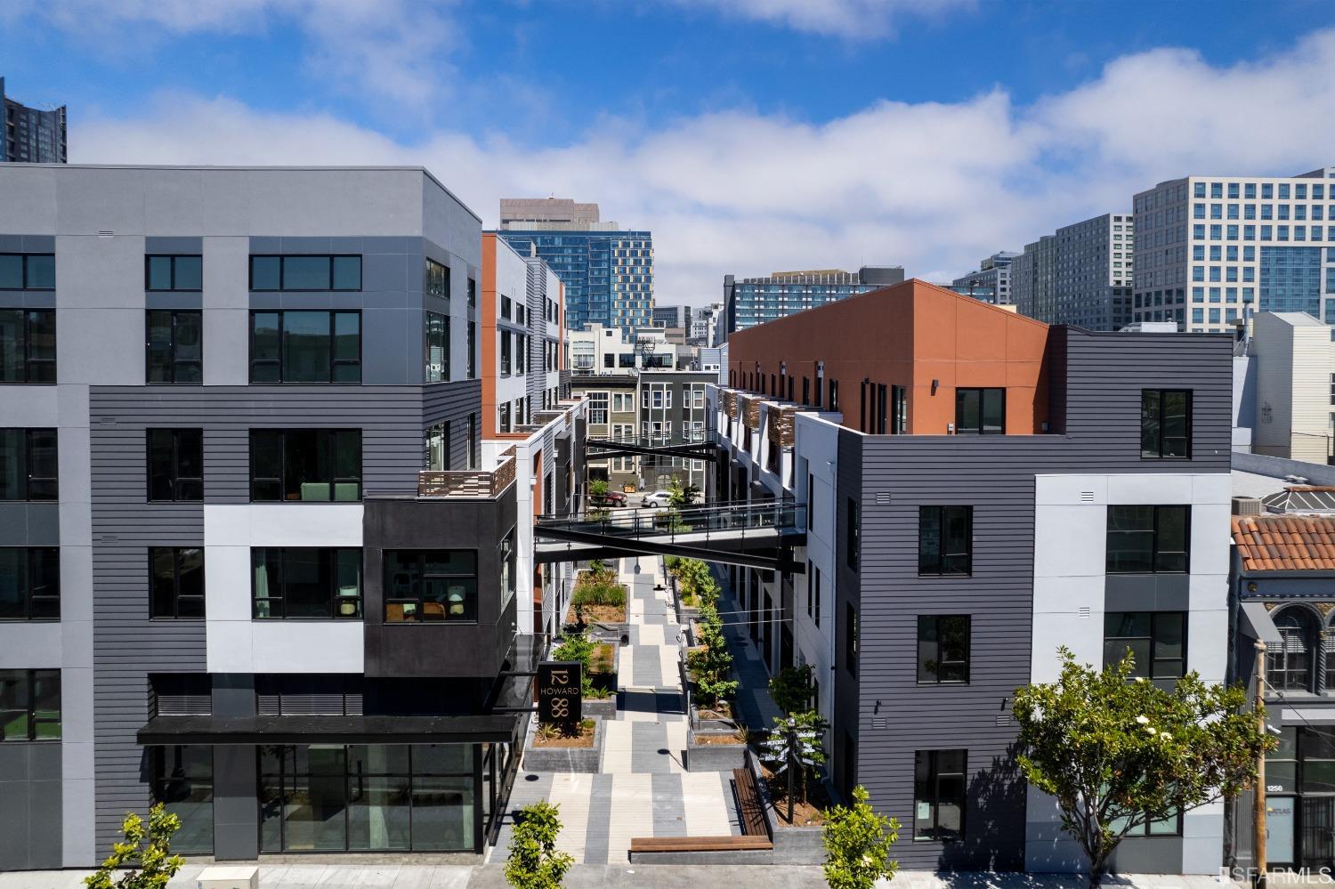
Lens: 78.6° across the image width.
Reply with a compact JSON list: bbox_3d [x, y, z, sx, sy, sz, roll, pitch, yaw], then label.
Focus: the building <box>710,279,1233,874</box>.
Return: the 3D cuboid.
[{"bbox_3d":[9.145,1.625,43.250,9.500,15.000,45.000,0,3,-2],"label":"building"}]

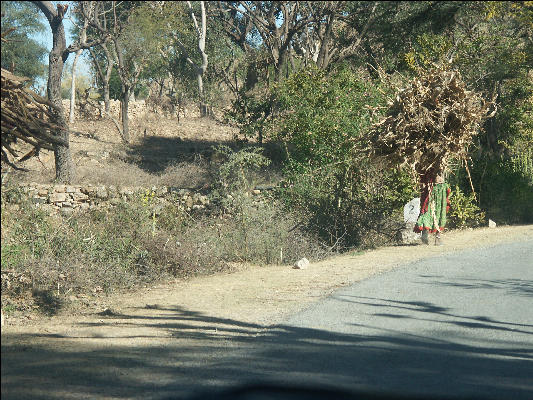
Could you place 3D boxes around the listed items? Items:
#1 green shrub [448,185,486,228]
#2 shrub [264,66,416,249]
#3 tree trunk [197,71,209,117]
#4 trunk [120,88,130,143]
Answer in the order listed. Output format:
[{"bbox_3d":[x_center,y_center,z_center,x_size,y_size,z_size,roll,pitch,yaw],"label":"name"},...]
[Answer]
[{"bbox_3d":[3.558,0.116,40.000,0.720,0.783,0.700,0,1,0],"label":"green shrub"},{"bbox_3d":[1.185,-0.680,36.000,2.400,2.914,2.300,0,1,0],"label":"shrub"},{"bbox_3d":[-2.106,-3.505,74.000,0.360,1.514,0.330,0,1,0],"label":"tree trunk"},{"bbox_3d":[-3.574,-2.142,57.000,0.240,1.369,0.220,0,1,0],"label":"trunk"}]

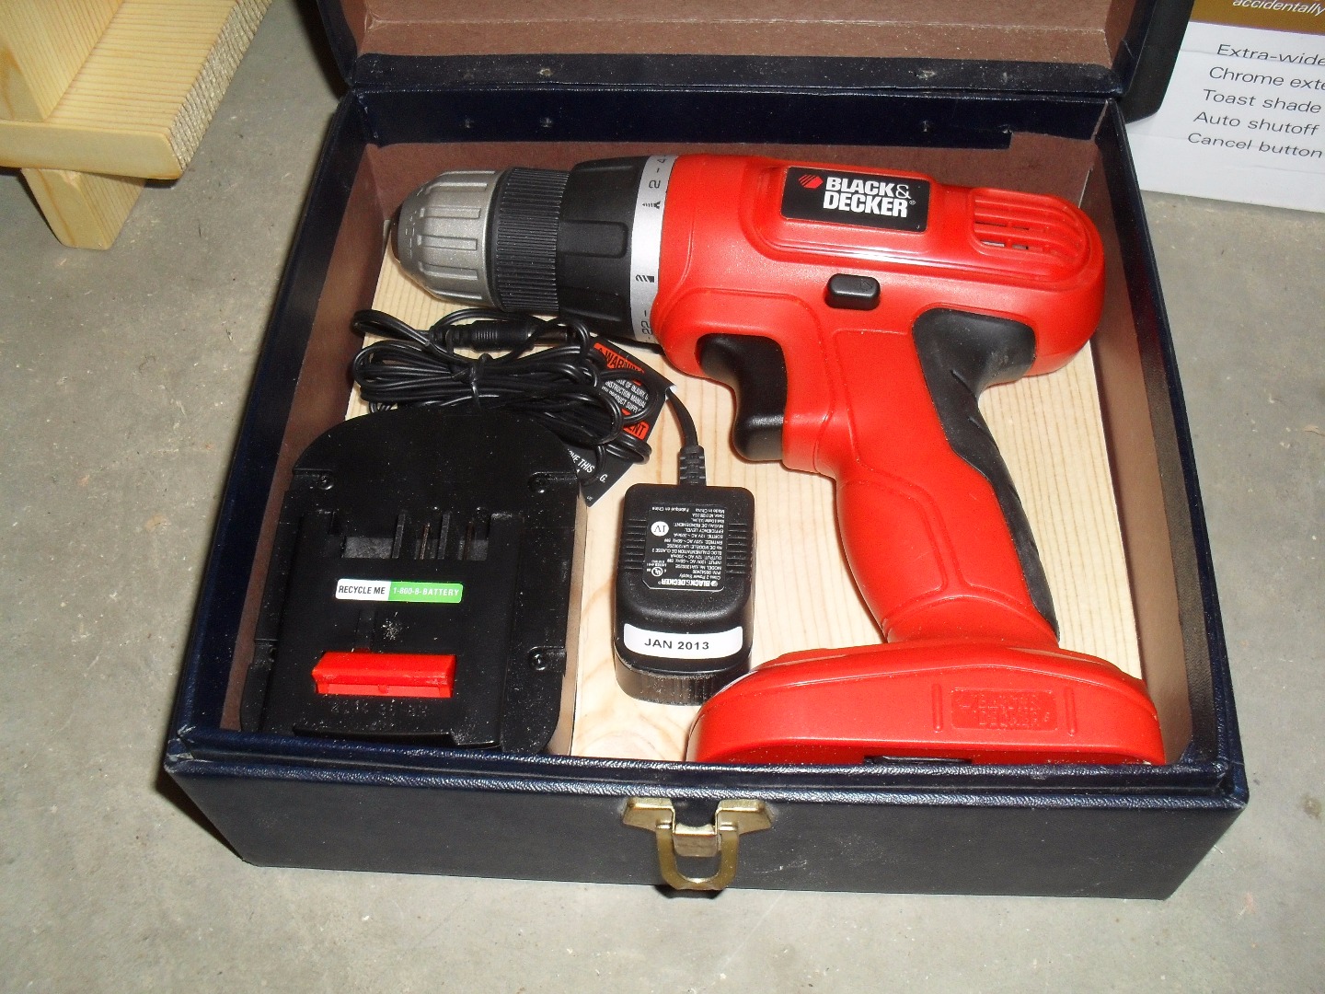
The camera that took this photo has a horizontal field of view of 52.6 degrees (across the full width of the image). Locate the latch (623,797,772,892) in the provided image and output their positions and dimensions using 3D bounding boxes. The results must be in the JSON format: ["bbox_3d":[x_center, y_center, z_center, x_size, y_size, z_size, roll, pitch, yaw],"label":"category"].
[{"bbox_3d":[0.008,0.083,0.316,0.035,0.031,0.012,1,57,3],"label":"latch"}]

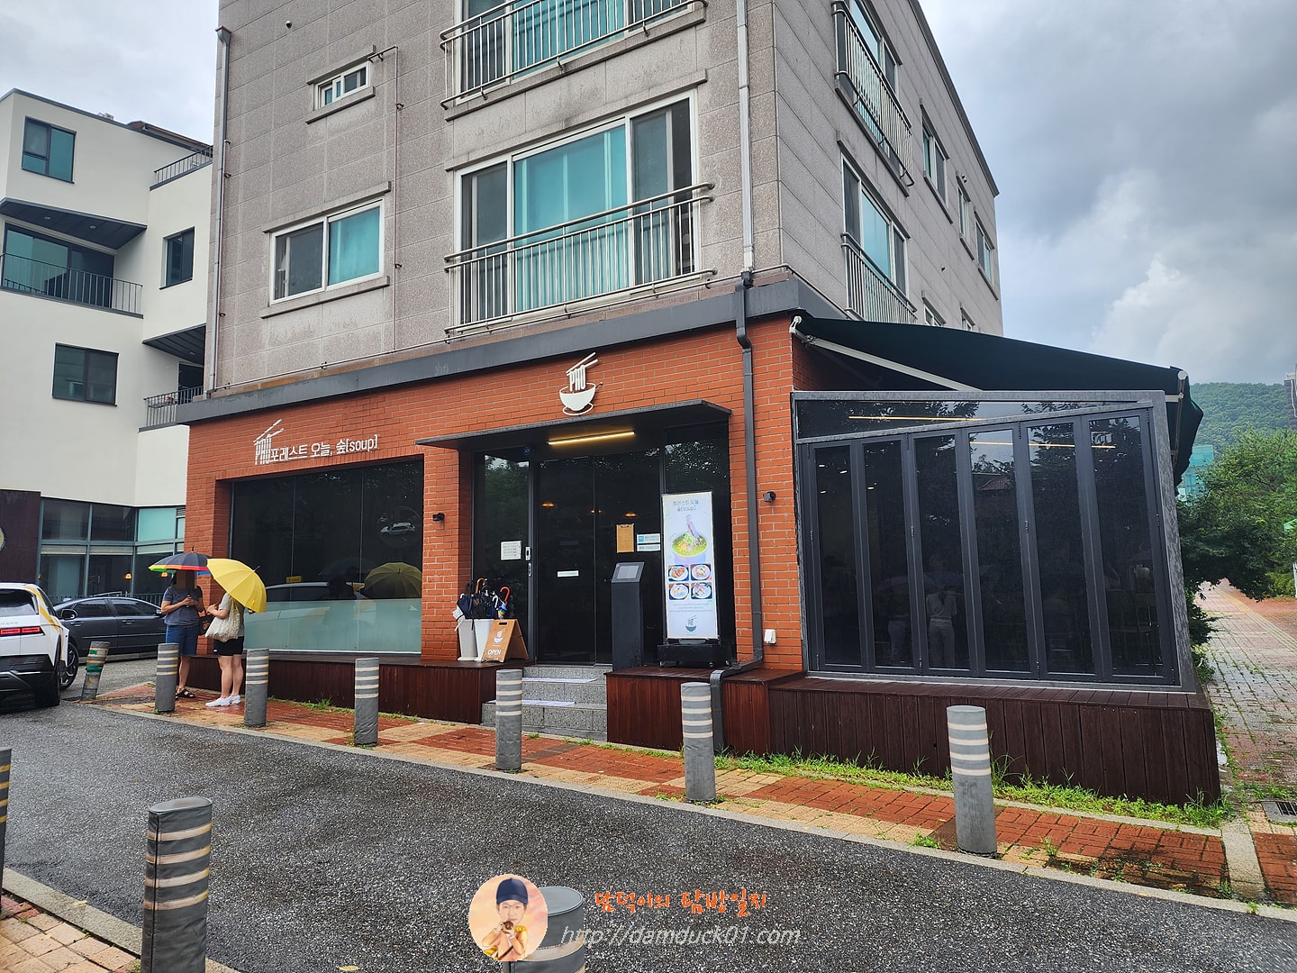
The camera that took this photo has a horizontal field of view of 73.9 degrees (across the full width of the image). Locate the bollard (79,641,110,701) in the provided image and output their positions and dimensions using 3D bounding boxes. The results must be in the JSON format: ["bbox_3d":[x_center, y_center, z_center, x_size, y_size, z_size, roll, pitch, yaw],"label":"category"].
[{"bbox_3d":[-6.987,2.339,10.874,0.197,0.760,0.197,18,6,31],"label":"bollard"}]

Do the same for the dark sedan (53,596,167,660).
[{"bbox_3d":[-12.600,3.358,20.300,1.830,1.470,4.850,-7,-9,42],"label":"dark sedan"}]

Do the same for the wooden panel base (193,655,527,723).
[{"bbox_3d":[-3.773,2.340,10.275,5.200,0.550,0.650,-5,-8,30],"label":"wooden panel base"}]

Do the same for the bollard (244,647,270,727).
[{"bbox_3d":[-4.008,2.060,8.816,0.197,0.765,0.197,-5,-8,30],"label":"bollard"}]

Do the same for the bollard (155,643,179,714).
[{"bbox_3d":[-5.650,2.242,10.109,0.197,0.765,0.197,-5,-8,30],"label":"bollard"}]

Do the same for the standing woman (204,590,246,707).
[{"bbox_3d":[-5.091,1.813,10.428,0.450,1.610,0.450,-2,-7,3],"label":"standing woman"}]

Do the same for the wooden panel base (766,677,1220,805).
[{"bbox_3d":[2.607,1.907,6.787,3.125,0.583,1.054,-5,-8,30],"label":"wooden panel base"}]

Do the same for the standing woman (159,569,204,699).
[{"bbox_3d":[-5.923,1.874,11.071,0.380,1.640,0.480,-7,-9,43],"label":"standing woman"}]

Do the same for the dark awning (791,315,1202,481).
[{"bbox_3d":[4.323,-0.870,10.097,3.310,1.379,5.550,-5,-8,30],"label":"dark awning"}]

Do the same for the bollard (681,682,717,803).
[{"bbox_3d":[0.344,1.719,5.786,0.197,0.765,0.197,-5,-8,30],"label":"bollard"}]

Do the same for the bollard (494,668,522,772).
[{"bbox_3d":[-1.066,1.788,6.600,0.200,0.745,0.200,-1,-7,0],"label":"bollard"}]

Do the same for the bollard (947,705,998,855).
[{"bbox_3d":[1.717,1.549,4.555,0.200,0.745,0.200,-5,-8,30],"label":"bollard"}]

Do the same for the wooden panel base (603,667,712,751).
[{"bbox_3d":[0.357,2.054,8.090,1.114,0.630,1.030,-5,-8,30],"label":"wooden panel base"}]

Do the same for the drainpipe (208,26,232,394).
[{"bbox_3d":[-6.453,-4.188,12.899,0.165,5.630,0.150,-5,-8,30],"label":"drainpipe"}]

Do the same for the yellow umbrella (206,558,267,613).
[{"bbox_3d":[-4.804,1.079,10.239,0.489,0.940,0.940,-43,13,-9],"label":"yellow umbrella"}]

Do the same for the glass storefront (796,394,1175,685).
[{"bbox_3d":[2.740,0.322,7.403,2.994,2.684,0.180,-5,-8,30],"label":"glass storefront"}]

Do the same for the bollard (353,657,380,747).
[{"bbox_3d":[-2.513,1.925,7.715,0.200,0.745,0.200,-5,-8,30],"label":"bollard"}]

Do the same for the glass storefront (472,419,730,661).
[{"bbox_3d":[-0.667,0.709,9.725,3.555,2.576,0.160,-5,-8,30],"label":"glass storefront"}]

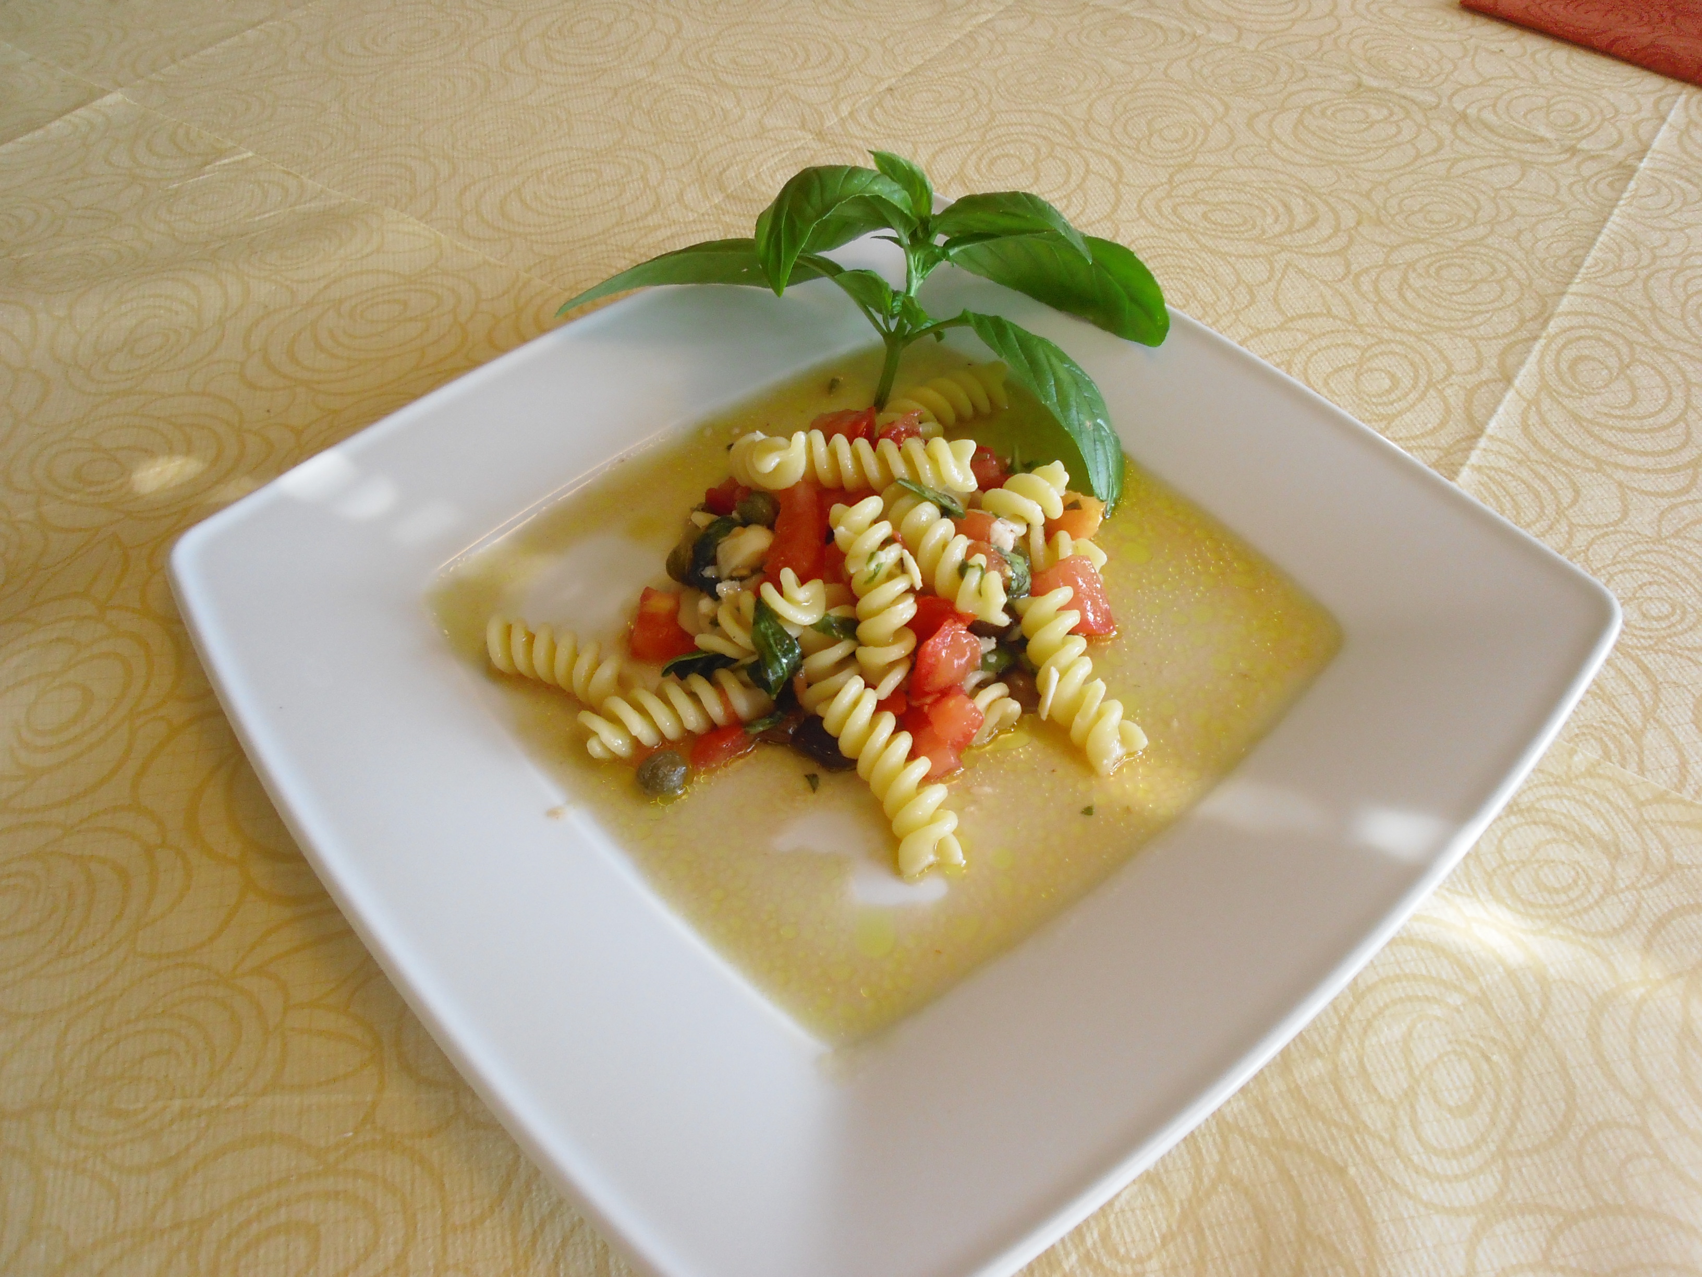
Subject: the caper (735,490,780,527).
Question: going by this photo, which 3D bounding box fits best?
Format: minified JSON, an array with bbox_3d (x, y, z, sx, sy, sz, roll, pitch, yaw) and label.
[{"bbox_3d":[-0.021,-0.029,0.312,0.010,0.009,0.010,0,49,0],"label":"caper"}]

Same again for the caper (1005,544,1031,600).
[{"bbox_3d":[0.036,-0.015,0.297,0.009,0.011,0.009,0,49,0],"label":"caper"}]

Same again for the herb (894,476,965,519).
[{"bbox_3d":[0.017,-0.030,0.296,0.017,0.005,0.006,28,54,22],"label":"herb"}]

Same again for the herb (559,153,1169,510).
[{"bbox_3d":[0.003,-0.077,0.332,0.150,0.062,0.085,0,49,0],"label":"herb"}]

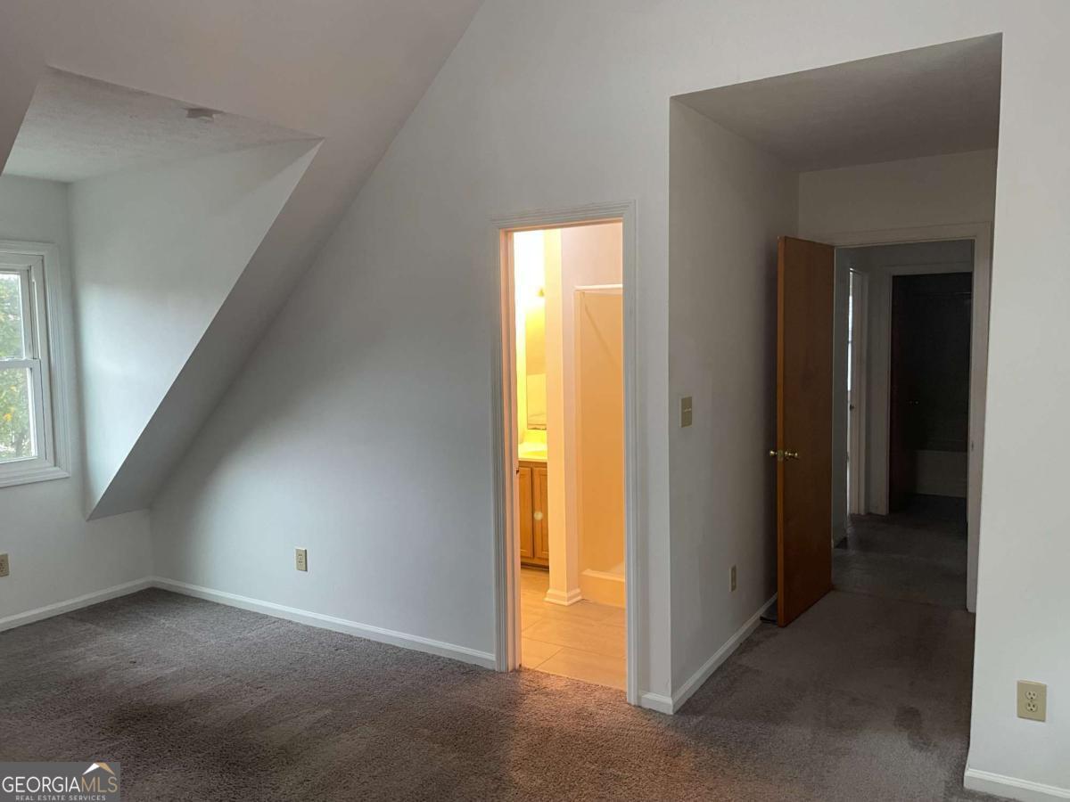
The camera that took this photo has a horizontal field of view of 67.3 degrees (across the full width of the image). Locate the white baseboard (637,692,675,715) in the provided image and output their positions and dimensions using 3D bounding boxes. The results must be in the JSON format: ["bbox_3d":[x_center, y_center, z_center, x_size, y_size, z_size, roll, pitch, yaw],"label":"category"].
[{"bbox_3d":[0.504,1.241,3.323,0.150,0.070,0.016,2,6,32],"label":"white baseboard"}]

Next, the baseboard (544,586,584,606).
[{"bbox_3d":[0.166,1.129,4.709,0.165,0.075,0.160,2,6,32],"label":"baseboard"}]

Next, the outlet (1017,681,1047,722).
[{"bbox_3d":[1.600,0.966,2.586,0.075,0.119,0.009,2,6,32],"label":"outlet"}]

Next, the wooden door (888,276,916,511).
[{"bbox_3d":[3.199,-0.085,6.982,0.040,1.990,0.710,2,6,36],"label":"wooden door"}]

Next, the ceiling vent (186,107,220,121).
[{"bbox_3d":[-1.338,-1.154,3.238,0.130,0.032,0.130,2,6,32],"label":"ceiling vent"}]

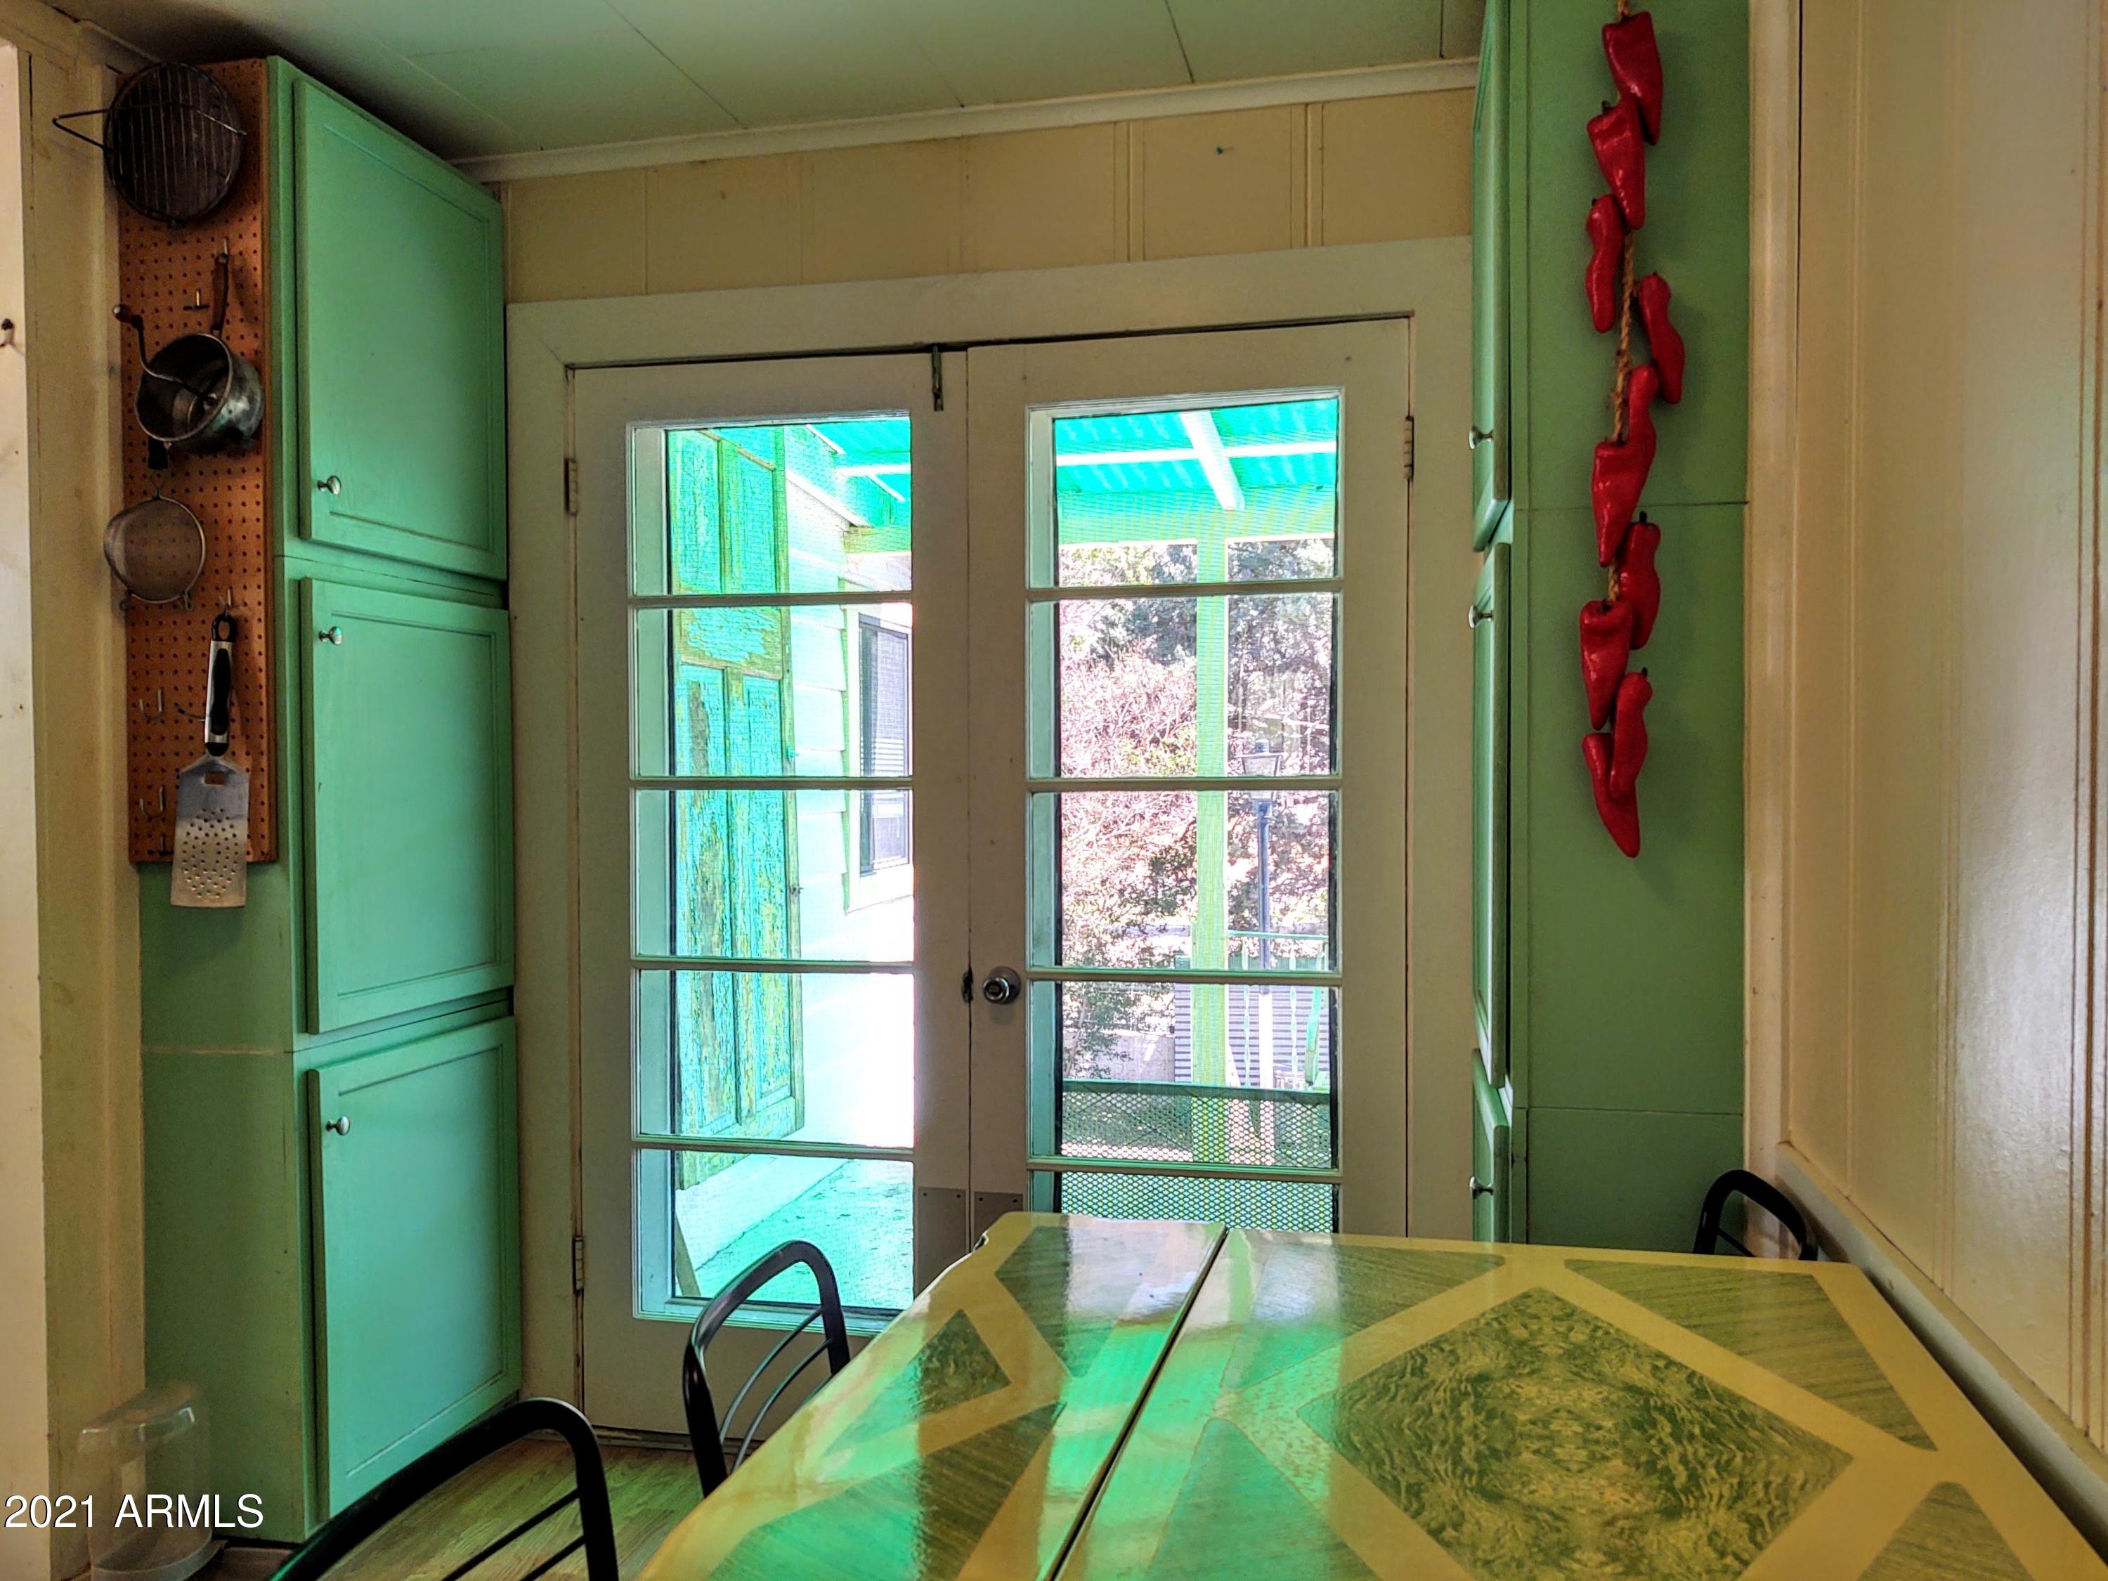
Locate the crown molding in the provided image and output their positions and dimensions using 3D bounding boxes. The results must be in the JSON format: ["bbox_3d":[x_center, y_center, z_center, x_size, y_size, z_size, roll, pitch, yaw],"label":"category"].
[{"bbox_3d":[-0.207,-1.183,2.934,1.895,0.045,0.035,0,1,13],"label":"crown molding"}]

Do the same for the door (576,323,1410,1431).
[{"bbox_3d":[-0.146,0.210,2.983,1.548,2.018,0.050,0,1,13],"label":"door"}]

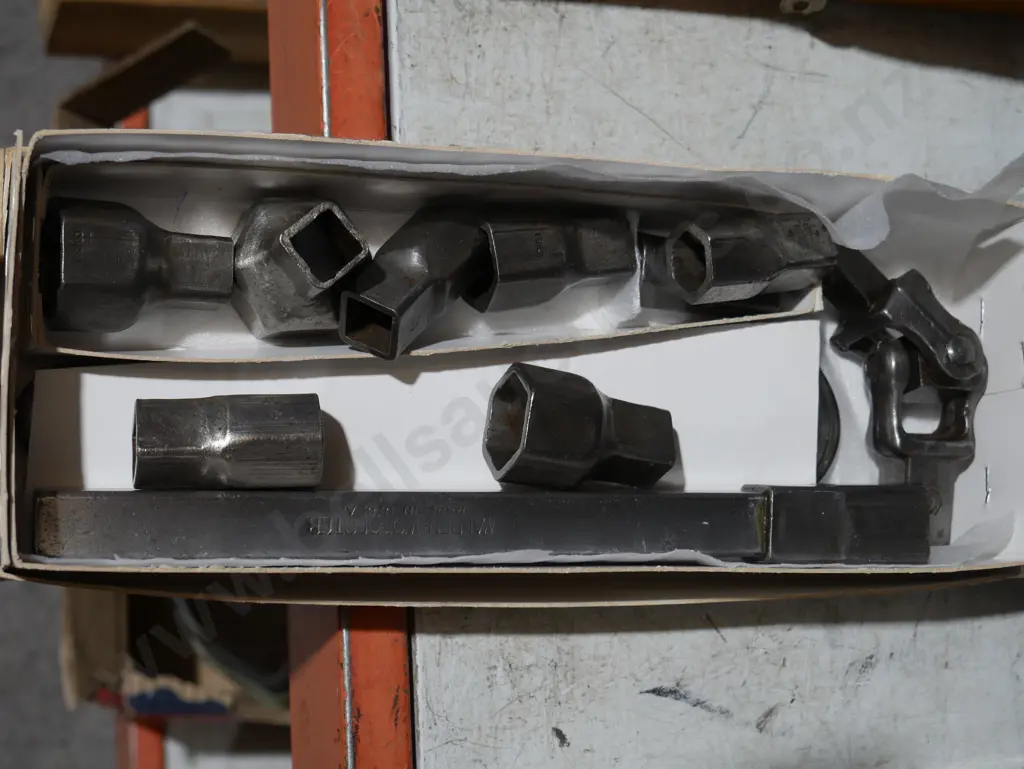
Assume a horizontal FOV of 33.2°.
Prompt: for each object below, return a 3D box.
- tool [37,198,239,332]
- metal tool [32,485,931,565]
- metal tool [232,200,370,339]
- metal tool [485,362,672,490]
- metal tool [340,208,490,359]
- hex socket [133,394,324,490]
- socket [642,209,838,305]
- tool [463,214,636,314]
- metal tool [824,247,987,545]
[{"bbox_3d":[-0.121,-0.039,0.559,0.060,0.039,0.044,0,85,-18],"label":"tool"},{"bbox_3d":[0.000,0.043,0.525,0.280,0.022,0.024,1,84,-16],"label":"metal tool"},{"bbox_3d":[-0.066,-0.039,0.553,0.045,0.059,0.041,-10,85,-18],"label":"metal tool"},{"bbox_3d":[0.024,0.016,0.550,0.056,0.033,0.037,11,81,-23],"label":"metal tool"},{"bbox_3d":[-0.030,-0.034,0.554,0.033,0.031,0.058,48,45,-6],"label":"metal tool"},{"bbox_3d":[-0.085,0.017,0.515,0.054,0.028,0.029,0,84,-16],"label":"hex socket"},{"bbox_3d":[0.082,-0.042,0.571,0.051,0.025,0.028,-6,86,-20],"label":"socket"},{"bbox_3d":[0.013,-0.041,0.556,0.052,0.028,0.032,-7,86,-22],"label":"tool"},{"bbox_3d":[0.143,0.003,0.616,0.054,0.040,0.112,-10,87,-15],"label":"metal tool"}]

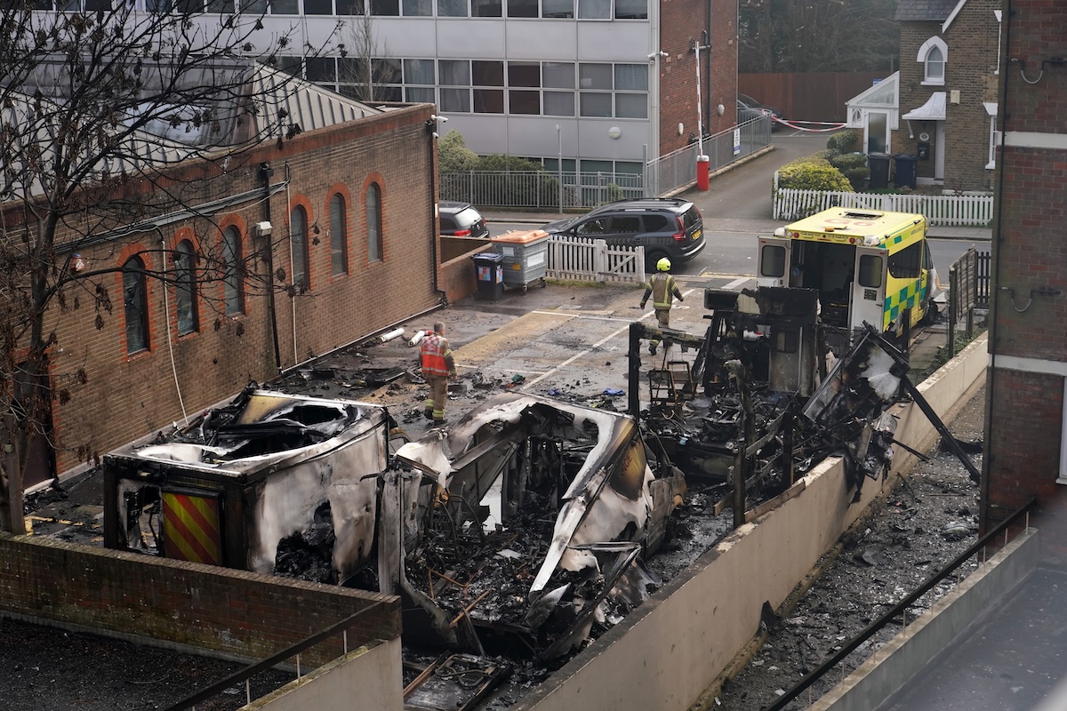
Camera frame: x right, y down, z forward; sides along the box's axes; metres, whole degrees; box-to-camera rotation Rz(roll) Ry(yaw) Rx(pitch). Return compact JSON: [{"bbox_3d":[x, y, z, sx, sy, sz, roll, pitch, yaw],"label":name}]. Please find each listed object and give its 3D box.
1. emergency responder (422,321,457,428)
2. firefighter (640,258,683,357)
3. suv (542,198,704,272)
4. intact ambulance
[{"bbox_3d":[-1.700,0.304,31.932,0.600,1.820,0.520,6,16,25],"label":"emergency responder"},{"bbox_3d":[2.595,-1.016,36.772,0.840,1.870,0.720,5,15,23],"label":"firefighter"},{"bbox_3d":[2.150,-3.215,46.877,4.550,1.670,1.880,5,15,23],"label":"suv"},{"bbox_3d":[6.787,-1.639,37.226,2.300,2.720,5.550,8,15,27],"label":"intact ambulance"}]

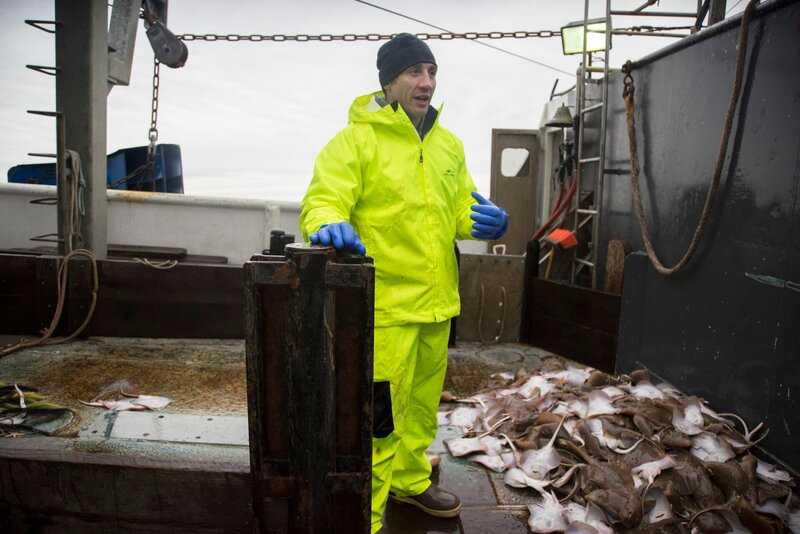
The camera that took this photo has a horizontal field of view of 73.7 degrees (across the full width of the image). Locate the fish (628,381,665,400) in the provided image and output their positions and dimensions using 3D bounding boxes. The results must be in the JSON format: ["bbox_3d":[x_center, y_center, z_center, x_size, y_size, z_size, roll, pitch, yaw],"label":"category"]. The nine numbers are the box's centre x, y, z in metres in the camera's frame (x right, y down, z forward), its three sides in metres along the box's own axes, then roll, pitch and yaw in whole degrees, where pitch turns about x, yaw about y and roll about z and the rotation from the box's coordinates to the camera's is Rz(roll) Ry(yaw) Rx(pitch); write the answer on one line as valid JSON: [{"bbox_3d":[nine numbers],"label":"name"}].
[{"bbox_3d":[1.409,0.703,3.050,0.200,0.060,0.230,3,17,6],"label":"fish"}]

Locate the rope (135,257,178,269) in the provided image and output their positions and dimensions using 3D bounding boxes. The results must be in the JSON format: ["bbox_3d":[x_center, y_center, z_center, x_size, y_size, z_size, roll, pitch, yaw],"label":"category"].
[{"bbox_3d":[-2.054,-0.038,4.500,0.370,0.100,0.110,1,8,0],"label":"rope"}]

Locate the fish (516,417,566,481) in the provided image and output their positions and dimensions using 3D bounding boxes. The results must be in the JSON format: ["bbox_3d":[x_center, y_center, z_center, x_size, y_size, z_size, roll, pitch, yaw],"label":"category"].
[{"bbox_3d":[0.644,0.822,2.430,0.190,0.070,0.360,6,29,30],"label":"fish"}]

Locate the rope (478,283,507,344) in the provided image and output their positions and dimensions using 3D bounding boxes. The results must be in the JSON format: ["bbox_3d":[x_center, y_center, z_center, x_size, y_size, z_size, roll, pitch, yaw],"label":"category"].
[{"bbox_3d":[0.780,0.392,4.500,0.235,0.530,0.050,1,8,0],"label":"rope"}]

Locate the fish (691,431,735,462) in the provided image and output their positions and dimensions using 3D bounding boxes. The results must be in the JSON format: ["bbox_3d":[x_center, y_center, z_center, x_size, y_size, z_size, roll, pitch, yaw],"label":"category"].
[{"bbox_3d":[1.406,0.803,2.400,0.190,0.065,0.210,3,19,6],"label":"fish"}]

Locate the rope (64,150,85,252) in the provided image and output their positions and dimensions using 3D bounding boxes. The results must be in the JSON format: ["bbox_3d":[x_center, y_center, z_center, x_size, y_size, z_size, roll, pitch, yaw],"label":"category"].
[{"bbox_3d":[-2.745,-0.552,4.500,0.150,0.850,0.090,1,8,0],"label":"rope"}]

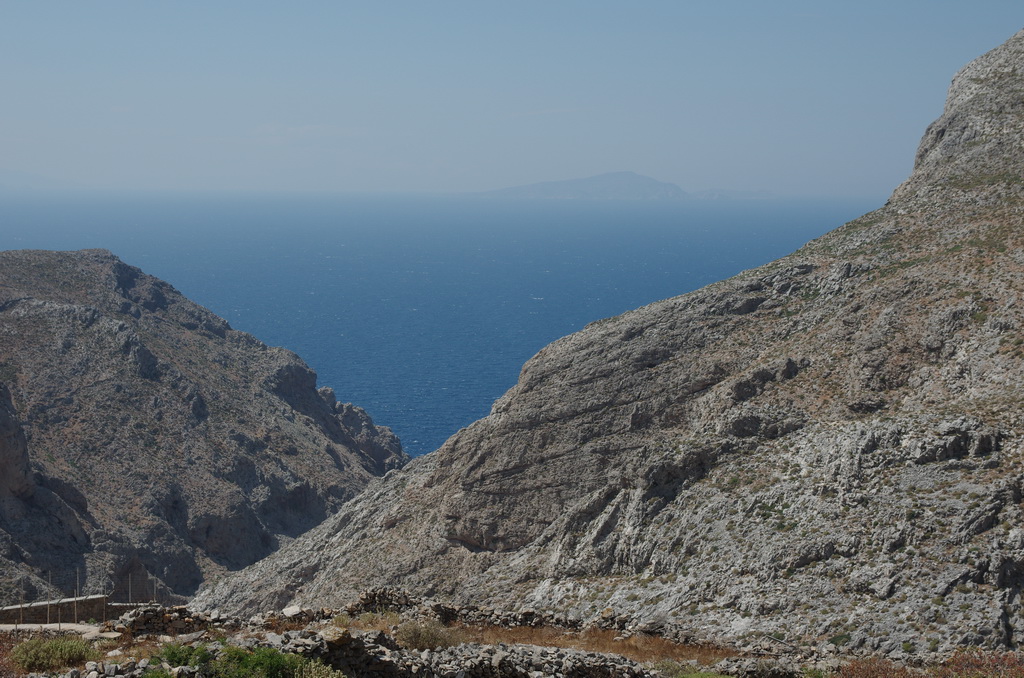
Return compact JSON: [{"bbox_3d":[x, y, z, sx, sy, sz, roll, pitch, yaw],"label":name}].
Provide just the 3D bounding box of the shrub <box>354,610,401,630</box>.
[{"bbox_3d":[-3.633,7.604,46.000,1.220,0.480,0.950,0,5,0],"label":"shrub"}]

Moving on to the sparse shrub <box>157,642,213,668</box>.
[{"bbox_3d":[-7.212,6.969,37.500,1.220,0.520,1.000,0,5,0],"label":"sparse shrub"}]

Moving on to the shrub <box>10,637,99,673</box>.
[{"bbox_3d":[-10.208,7.040,38.000,1.950,0.720,1.450,0,5,0],"label":"shrub"}]

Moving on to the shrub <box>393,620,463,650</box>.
[{"bbox_3d":[-2.035,7.201,41.500,1.650,0.700,1.350,0,5,0],"label":"shrub"}]

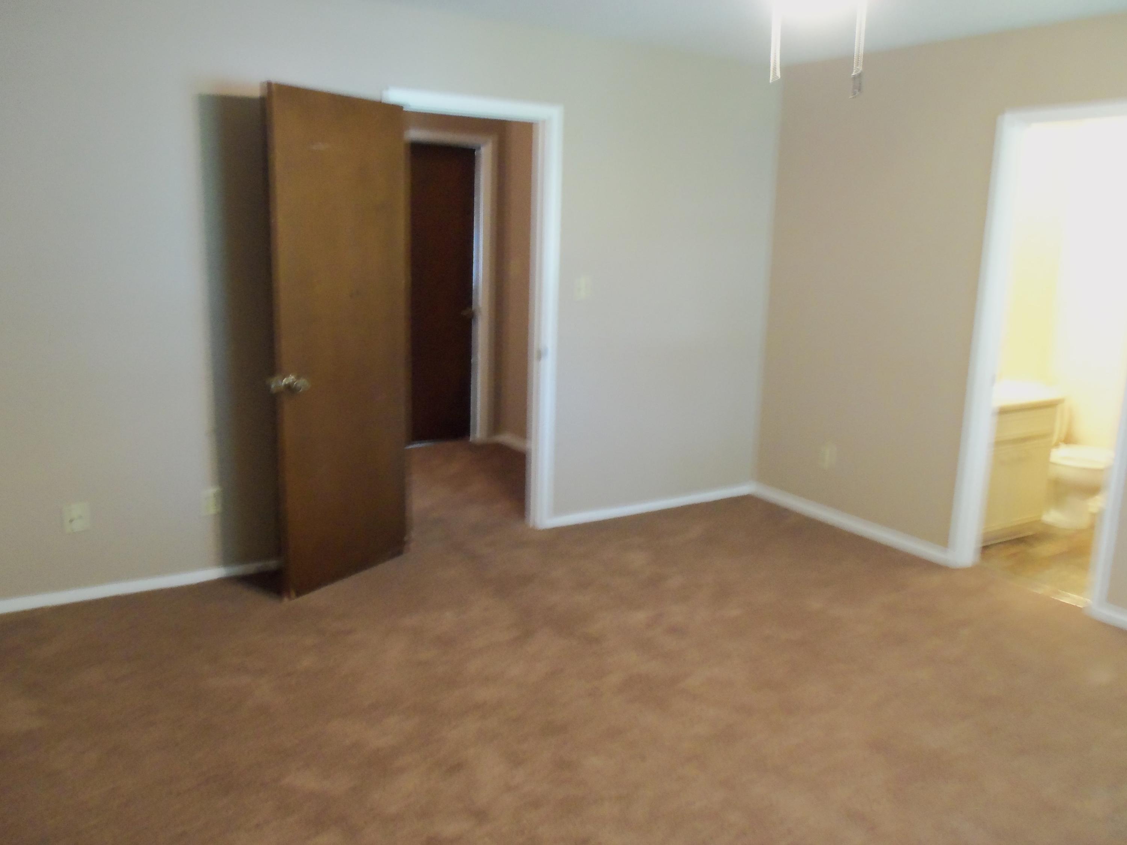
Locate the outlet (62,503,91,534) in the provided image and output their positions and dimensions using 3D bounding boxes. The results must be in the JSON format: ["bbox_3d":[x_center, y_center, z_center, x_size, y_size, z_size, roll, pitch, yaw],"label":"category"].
[{"bbox_3d":[-1.917,0.378,3.597,0.082,0.120,0.010,-5,14,-31],"label":"outlet"}]

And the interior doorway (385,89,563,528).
[{"bbox_3d":[-0.446,-0.458,4.404,0.900,2.110,0.140,-5,14,-31],"label":"interior doorway"}]

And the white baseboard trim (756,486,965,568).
[{"bbox_3d":[1.503,0.535,4.954,0.015,0.068,1.386,-5,14,-31],"label":"white baseboard trim"}]

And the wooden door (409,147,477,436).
[{"bbox_3d":[-0.967,-0.838,6.213,0.740,2.030,0.045,-6,14,-31],"label":"wooden door"}]

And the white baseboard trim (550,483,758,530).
[{"bbox_3d":[0.543,0.464,5.160,1.426,0.068,0.015,-5,14,-31],"label":"white baseboard trim"}]

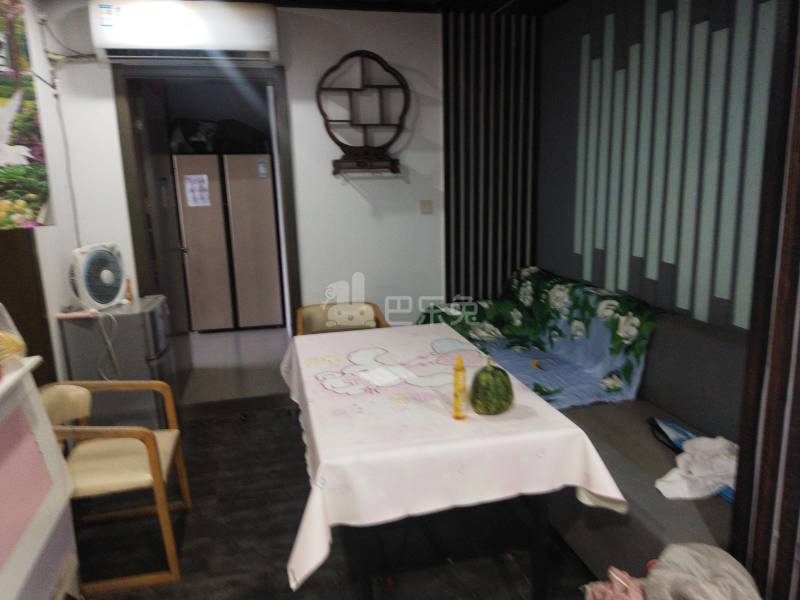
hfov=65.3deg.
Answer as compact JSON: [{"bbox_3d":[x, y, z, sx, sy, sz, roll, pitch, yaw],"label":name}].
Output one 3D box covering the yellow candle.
[{"bbox_3d":[0.181,0.266,1.901,0.042,0.198,0.042,-1,11,0],"label":"yellow candle"}]

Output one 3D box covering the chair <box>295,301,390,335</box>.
[{"bbox_3d":[-0.312,0.429,3.672,0.565,0.745,0.510,-4,11,-10],"label":"chair"}]

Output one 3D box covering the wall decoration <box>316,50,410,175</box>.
[{"bbox_3d":[-0.233,-1.231,4.143,0.628,0.793,0.120,-4,11,-12],"label":"wall decoration"}]

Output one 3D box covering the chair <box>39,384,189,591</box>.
[{"bbox_3d":[-1.169,0.668,2.518,0.548,0.745,0.566,-4,11,-12],"label":"chair"}]

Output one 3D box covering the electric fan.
[{"bbox_3d":[-1.724,-0.142,3.496,0.155,0.360,0.335,3,12,21],"label":"electric fan"}]

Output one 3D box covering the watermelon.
[{"bbox_3d":[0.289,0.263,1.971,0.138,0.172,0.138,-1,11,0],"label":"watermelon"}]

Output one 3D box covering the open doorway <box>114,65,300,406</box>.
[{"bbox_3d":[-1.232,-0.404,4.224,1.055,2.215,0.200,-4,11,-12],"label":"open doorway"}]

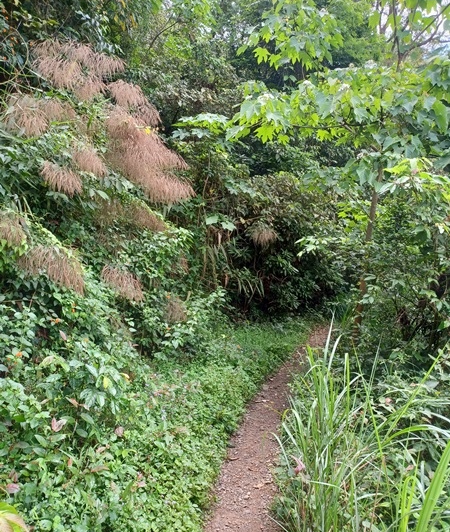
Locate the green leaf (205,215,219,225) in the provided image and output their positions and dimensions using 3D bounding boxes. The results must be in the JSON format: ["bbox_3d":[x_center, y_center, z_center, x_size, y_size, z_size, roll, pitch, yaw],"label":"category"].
[{"bbox_3d":[-0.180,-0.645,6.100,0.175,0.120,0.100,0,5,0],"label":"green leaf"}]

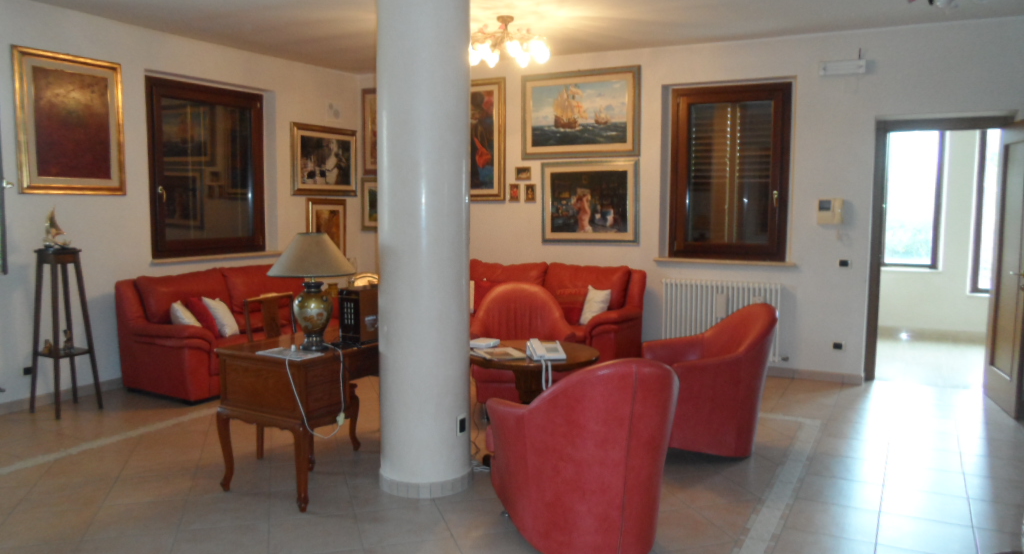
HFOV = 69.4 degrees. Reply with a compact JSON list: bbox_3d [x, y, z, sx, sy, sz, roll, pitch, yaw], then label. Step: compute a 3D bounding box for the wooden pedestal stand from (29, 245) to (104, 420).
[{"bbox_3d":[-3.258,0.396,5.362,0.350,1.180,0.350,3,7,28],"label":"wooden pedestal stand"}]

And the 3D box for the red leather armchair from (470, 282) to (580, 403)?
[{"bbox_3d":[0.055,0.532,5.601,0.740,0.890,0.770,0,6,1],"label":"red leather armchair"}]

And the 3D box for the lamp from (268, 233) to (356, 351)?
[{"bbox_3d":[-1.055,0.075,3.913,0.460,0.610,0.460,0,6,0],"label":"lamp"}]

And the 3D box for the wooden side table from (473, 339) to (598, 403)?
[{"bbox_3d":[0.135,0.761,4.503,0.806,0.612,0.806,0,6,0],"label":"wooden side table"}]

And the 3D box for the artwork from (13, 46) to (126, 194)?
[{"bbox_3d":[-3.388,-1.168,5.715,0.050,1.050,0.835,3,7,28],"label":"artwork"}]

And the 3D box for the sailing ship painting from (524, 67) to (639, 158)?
[{"bbox_3d":[0.634,-1.573,7.152,1.224,0.830,0.051,3,7,28],"label":"sailing ship painting"}]

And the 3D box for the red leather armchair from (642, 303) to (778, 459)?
[{"bbox_3d":[1.273,0.624,4.743,0.790,0.890,0.740,1,6,12],"label":"red leather armchair"}]

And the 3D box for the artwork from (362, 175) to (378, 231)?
[{"bbox_3d":[-1.516,-0.828,8.396,0.510,0.612,0.041,3,7,28],"label":"artwork"}]

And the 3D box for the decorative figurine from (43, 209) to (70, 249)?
[{"bbox_3d":[-3.255,-0.340,5.287,0.090,0.310,0.180,3,7,28],"label":"decorative figurine"}]

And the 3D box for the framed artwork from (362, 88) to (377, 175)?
[{"bbox_3d":[-1.403,-1.663,8.395,0.750,0.980,0.050,3,7,28],"label":"framed artwork"}]

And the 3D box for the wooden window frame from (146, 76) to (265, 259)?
[{"bbox_3d":[-2.820,-0.986,6.921,0.092,1.561,1.346,3,7,28],"label":"wooden window frame"}]

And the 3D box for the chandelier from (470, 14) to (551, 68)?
[{"bbox_3d":[-0.047,-1.866,5.851,0.660,0.370,0.660,0,6,0],"label":"chandelier"}]

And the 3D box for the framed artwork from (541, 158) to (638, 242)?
[{"bbox_3d":[0.737,-0.722,7.183,1.001,0.804,0.051,3,7,28],"label":"framed artwork"}]

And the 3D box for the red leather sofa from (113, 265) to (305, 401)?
[{"bbox_3d":[-2.249,0.387,6.564,0.949,0.908,2.009,3,7,28],"label":"red leather sofa"}]

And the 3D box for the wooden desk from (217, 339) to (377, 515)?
[{"bbox_3d":[-0.955,0.707,4.216,0.592,0.770,1.295,3,7,28],"label":"wooden desk"}]

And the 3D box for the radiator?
[{"bbox_3d":[1.856,0.377,6.629,1.035,0.663,0.102,3,7,28],"label":"radiator"}]

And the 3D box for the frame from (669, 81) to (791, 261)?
[{"bbox_3d":[1.982,-0.940,6.769,1.060,1.570,0.090,3,7,28],"label":"frame"}]

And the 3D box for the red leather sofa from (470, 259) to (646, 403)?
[{"bbox_3d":[0.144,0.353,7.119,2.120,0.940,1.000,3,7,28],"label":"red leather sofa"}]

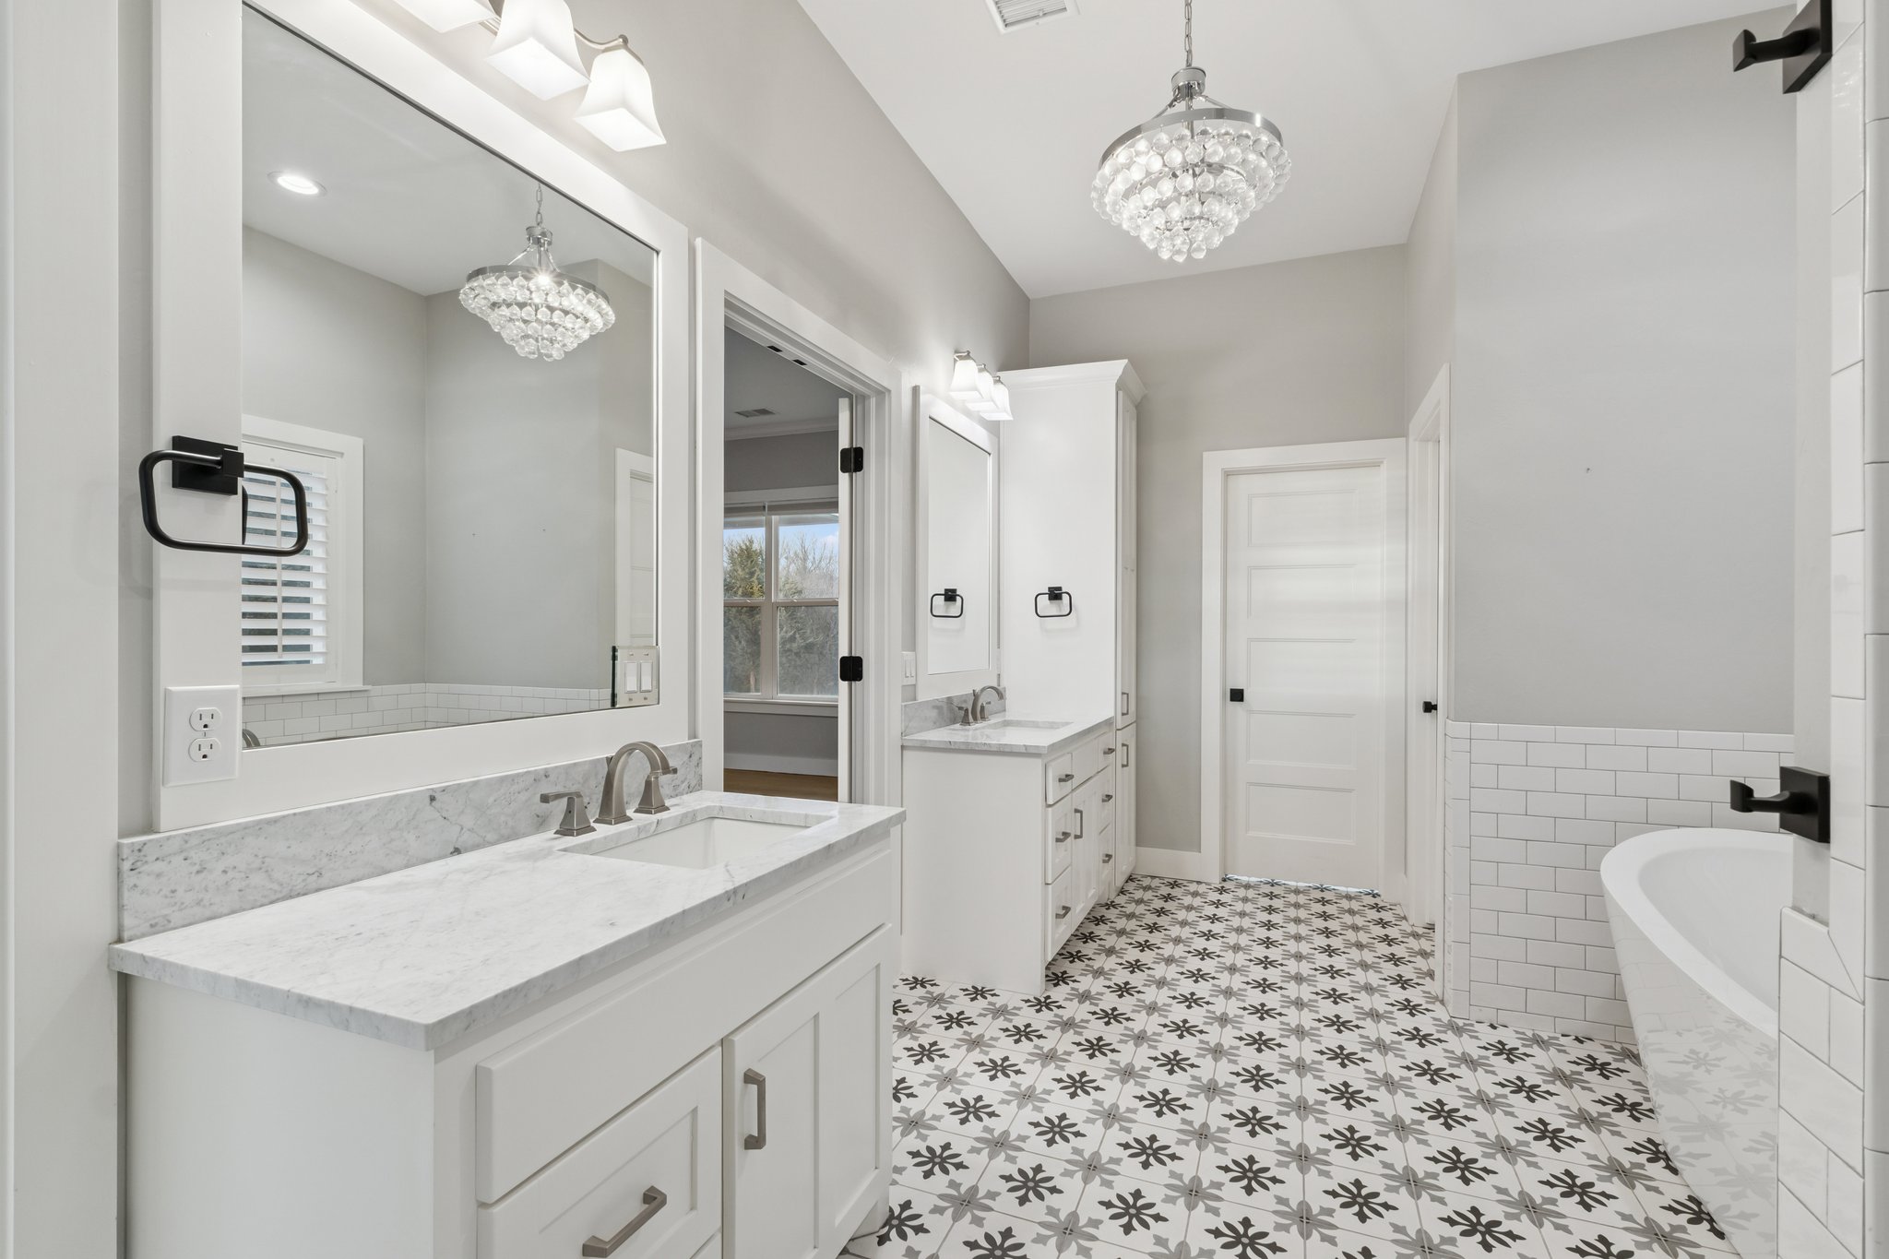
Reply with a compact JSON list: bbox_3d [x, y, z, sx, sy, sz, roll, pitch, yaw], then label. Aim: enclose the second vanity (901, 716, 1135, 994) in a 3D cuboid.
[{"bbox_3d":[0.325,0.839,3.559,0.570,0.859,1.225,0,-1,22],"label":"second vanity"}]

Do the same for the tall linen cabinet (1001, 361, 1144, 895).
[{"bbox_3d":[0.649,-0.004,4.293,0.610,2.564,0.390,0,-1,22],"label":"tall linen cabinet"}]

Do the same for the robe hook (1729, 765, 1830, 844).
[{"bbox_3d":[0.833,0.174,0.848,0.062,0.064,0.067,0,-1,22],"label":"robe hook"}]

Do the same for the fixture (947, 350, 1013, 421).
[{"bbox_3d":[0.154,-1.070,3.677,0.167,0.196,0.470,0,-1,22],"label":"fixture"}]

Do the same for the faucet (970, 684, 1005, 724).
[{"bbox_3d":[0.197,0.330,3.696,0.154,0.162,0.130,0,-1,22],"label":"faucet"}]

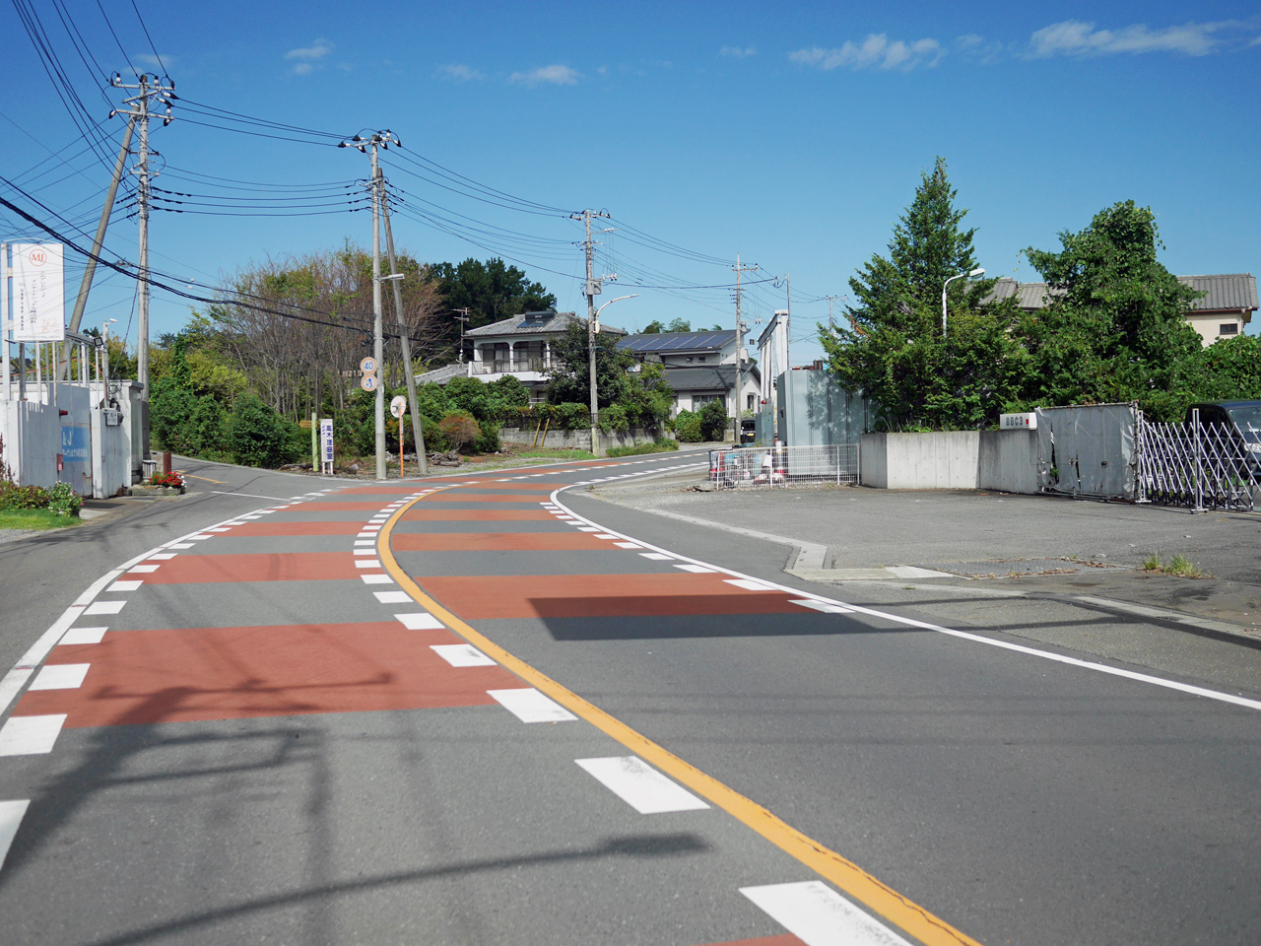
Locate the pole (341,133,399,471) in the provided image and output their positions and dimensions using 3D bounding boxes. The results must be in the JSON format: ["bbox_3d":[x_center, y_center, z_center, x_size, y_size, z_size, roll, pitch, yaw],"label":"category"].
[{"bbox_3d":[-9.442,-6.074,53.000,1.850,12.756,1.050,0,2,30],"label":"pole"}]

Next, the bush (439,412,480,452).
[{"bbox_3d":[-7.859,-1.903,67.000,1.750,1.947,1.600,0,1,10],"label":"bush"}]

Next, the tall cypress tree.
[{"bbox_3d":[9.021,-5.492,45.000,6.100,8.580,5.900,-1,1,0],"label":"tall cypress tree"}]

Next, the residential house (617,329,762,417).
[{"bbox_3d":[4.440,-6.720,109.379,10.300,7.900,8.200,0,1,25],"label":"residential house"}]

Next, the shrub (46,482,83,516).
[{"bbox_3d":[-11.673,0.537,30.000,0.740,0.730,0.720,-1,1,0],"label":"shrub"}]

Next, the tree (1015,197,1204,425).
[{"bbox_3d":[13.950,-4.382,42.500,5.400,7.183,5.200,-1,1,0],"label":"tree"}]

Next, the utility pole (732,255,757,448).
[{"bbox_3d":[7.496,-8.113,96.000,1.750,12.523,0.500,0,1,23],"label":"utility pole"}]

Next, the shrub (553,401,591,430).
[{"bbox_3d":[-3.097,-3.019,77.000,1.850,1.613,1.500,0,1,10],"label":"shrub"}]

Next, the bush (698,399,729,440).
[{"bbox_3d":[5.370,-3.432,94.000,2.000,2.733,1.900,-1,1,0],"label":"bush"}]

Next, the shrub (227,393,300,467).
[{"bbox_3d":[-15.070,-1.704,60.000,2.900,3.042,2.700,-1,1,0],"label":"shrub"}]

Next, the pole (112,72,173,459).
[{"bbox_3d":[-15.479,-6.464,46.300,1.850,12.580,0.800,-1,1,-5],"label":"pole"}]

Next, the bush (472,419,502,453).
[{"bbox_3d":[-6.591,-1.653,67.000,1.400,1.540,1.350,-1,1,0],"label":"bush"}]

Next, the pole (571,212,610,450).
[{"bbox_3d":[-2.026,-7.129,74.000,1.850,12.504,0.500,0,1,17],"label":"pole"}]

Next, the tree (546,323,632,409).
[{"bbox_3d":[-2.273,-5.339,81.000,4.300,5.913,4.200,0,1,10],"label":"tree"}]

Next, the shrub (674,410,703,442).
[{"bbox_3d":[3.718,-3.003,94.000,1.800,2.065,1.700,-1,1,0],"label":"shrub"}]

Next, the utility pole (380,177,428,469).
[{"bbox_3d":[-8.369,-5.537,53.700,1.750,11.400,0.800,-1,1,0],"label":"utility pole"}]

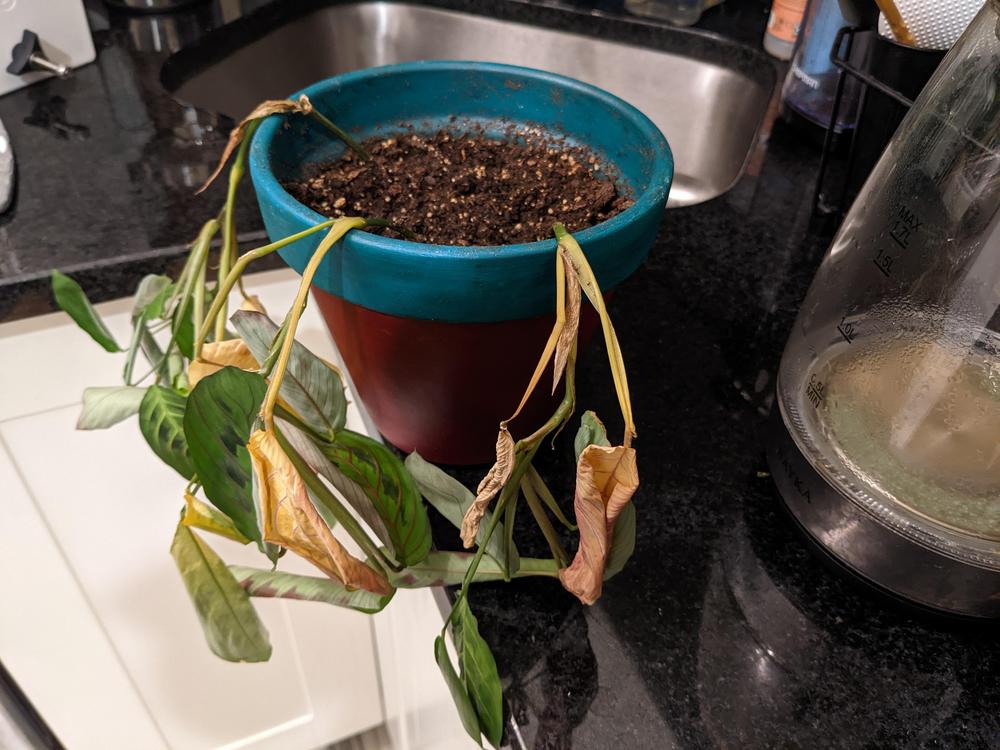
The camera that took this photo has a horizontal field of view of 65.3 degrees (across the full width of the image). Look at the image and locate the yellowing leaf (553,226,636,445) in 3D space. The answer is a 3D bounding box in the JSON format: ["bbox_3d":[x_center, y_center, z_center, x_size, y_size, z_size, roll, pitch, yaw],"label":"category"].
[{"bbox_3d":[0.029,-0.015,0.259,0.022,0.047,0.066,-6,43,-11],"label":"yellowing leaf"}]

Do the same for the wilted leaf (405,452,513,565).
[{"bbox_3d":[-0.020,0.065,0.377,0.021,0.012,0.076,-29,59,-31],"label":"wilted leaf"}]

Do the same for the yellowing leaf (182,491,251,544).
[{"bbox_3d":[-0.119,0.061,0.329,0.031,0.030,0.017,6,42,2],"label":"yellowing leaf"}]

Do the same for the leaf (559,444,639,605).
[{"bbox_3d":[0.036,0.051,0.269,0.027,0.074,0.028,-17,46,-22],"label":"leaf"}]

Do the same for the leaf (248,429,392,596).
[{"bbox_3d":[-0.066,0.053,0.285,0.059,0.072,0.023,19,44,15],"label":"leaf"}]

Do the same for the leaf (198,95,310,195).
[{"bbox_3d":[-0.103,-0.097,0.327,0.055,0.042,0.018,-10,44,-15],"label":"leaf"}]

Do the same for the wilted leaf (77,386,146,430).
[{"bbox_3d":[-0.174,0.014,0.351,0.037,0.021,0.017,-8,43,-13],"label":"wilted leaf"}]

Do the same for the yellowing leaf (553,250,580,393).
[{"bbox_3d":[0.025,-0.020,0.297,0.010,0.061,0.009,2,32,5],"label":"yellowing leaf"}]

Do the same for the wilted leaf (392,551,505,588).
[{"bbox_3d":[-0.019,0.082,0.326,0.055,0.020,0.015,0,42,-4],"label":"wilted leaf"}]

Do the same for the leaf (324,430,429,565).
[{"bbox_3d":[-0.057,0.058,0.363,0.028,0.073,0.013,-29,17,-12],"label":"leaf"}]

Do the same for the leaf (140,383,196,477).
[{"bbox_3d":[-0.167,0.028,0.398,0.028,0.054,0.012,-23,32,-22],"label":"leaf"}]

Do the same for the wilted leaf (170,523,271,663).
[{"bbox_3d":[-0.139,0.109,0.389,0.026,0.086,0.012,-25,31,-24],"label":"wilted leaf"}]

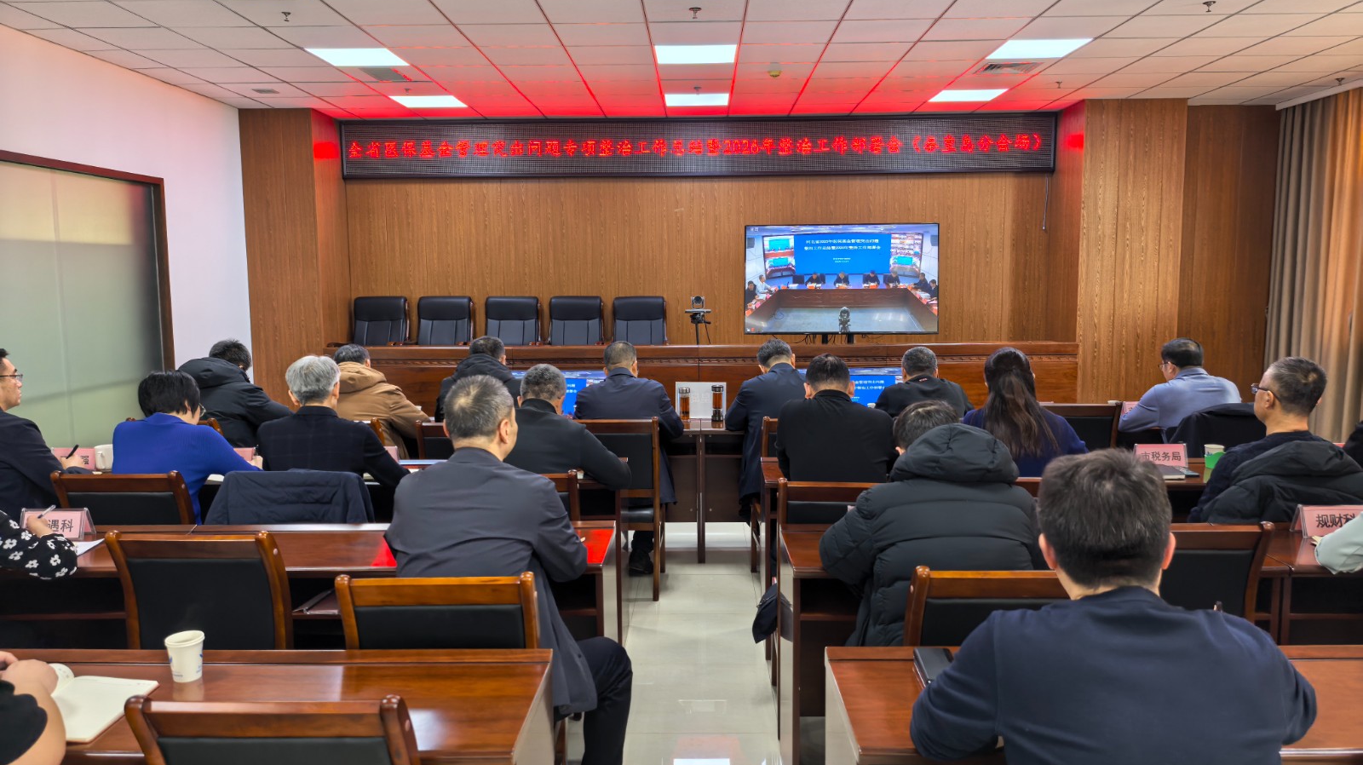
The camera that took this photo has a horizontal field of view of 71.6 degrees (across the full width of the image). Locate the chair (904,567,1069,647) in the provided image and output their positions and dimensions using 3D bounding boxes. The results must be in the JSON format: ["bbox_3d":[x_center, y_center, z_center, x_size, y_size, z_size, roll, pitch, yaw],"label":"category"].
[{"bbox_3d":[0.780,0.882,2.558,0.470,0.930,0.550,0,7,1],"label":"chair"}]

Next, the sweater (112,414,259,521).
[{"bbox_3d":[-1.949,0.390,3.788,0.530,0.570,0.460,0,6,7],"label":"sweater"}]

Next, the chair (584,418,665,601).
[{"bbox_3d":[-0.337,0.599,4.788,0.470,0.920,0.570,0,7,1],"label":"chair"}]

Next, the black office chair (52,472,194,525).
[{"bbox_3d":[-2.032,0.765,3.740,0.470,0.930,0.550,0,7,1],"label":"black office chair"}]

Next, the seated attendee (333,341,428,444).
[{"bbox_3d":[-1.681,0.430,5.108,0.580,1.278,0.750,1,7,9],"label":"seated attendee"}]

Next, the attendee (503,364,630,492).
[{"bbox_3d":[-0.511,0.557,3.817,0.630,1.280,0.840,0,6,1],"label":"attendee"}]

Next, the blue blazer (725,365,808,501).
[{"bbox_3d":[0.512,0.248,5.093,0.550,0.710,0.520,0,6,-1],"label":"blue blazer"}]

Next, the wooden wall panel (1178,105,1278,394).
[{"bbox_3d":[5.204,-1.024,9.120,0.828,3.175,0.050,0,6,1],"label":"wooden wall panel"}]

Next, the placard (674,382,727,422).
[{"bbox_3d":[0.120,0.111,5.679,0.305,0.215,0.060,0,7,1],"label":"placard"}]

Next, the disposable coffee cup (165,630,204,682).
[{"bbox_3d":[-1.039,0.579,1.986,0.080,0.090,0.080,0,6,0],"label":"disposable coffee cup"}]

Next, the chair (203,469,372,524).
[{"bbox_3d":[-1.366,0.745,3.597,0.500,0.920,0.570,0,7,1],"label":"chair"}]

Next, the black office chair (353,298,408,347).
[{"bbox_3d":[-2.934,-0.260,9.020,0.620,1.100,0.660,0,7,1],"label":"black office chair"}]

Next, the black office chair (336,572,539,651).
[{"bbox_3d":[-0.553,0.866,2.478,0.460,0.910,0.540,0,6,1],"label":"black office chair"}]

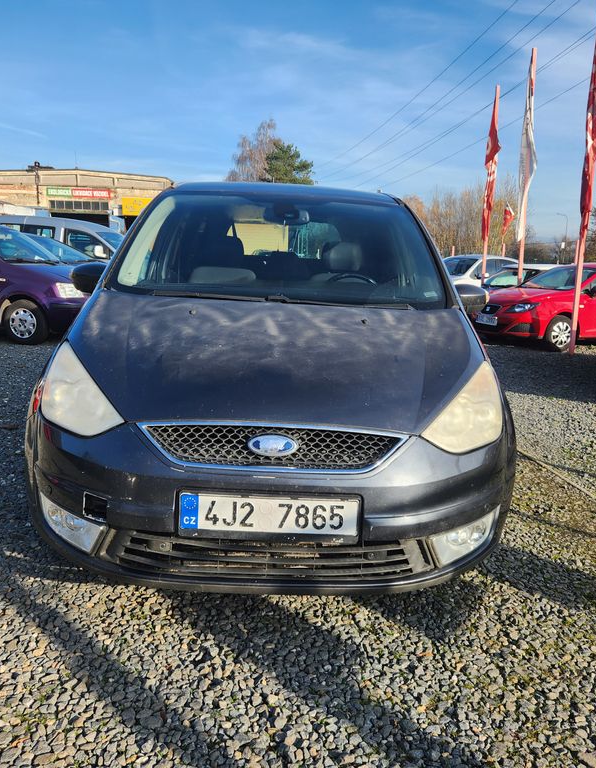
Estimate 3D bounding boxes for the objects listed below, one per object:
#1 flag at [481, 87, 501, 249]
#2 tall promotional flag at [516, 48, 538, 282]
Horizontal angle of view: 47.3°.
[{"bbox_3d":[4.636,-5.222,16.303,0.380,3.682,0.220,1,10,0],"label":"flag"},{"bbox_3d":[4.488,-3.681,13.426,0.380,5.483,0.250,1,10,0],"label":"tall promotional flag"}]

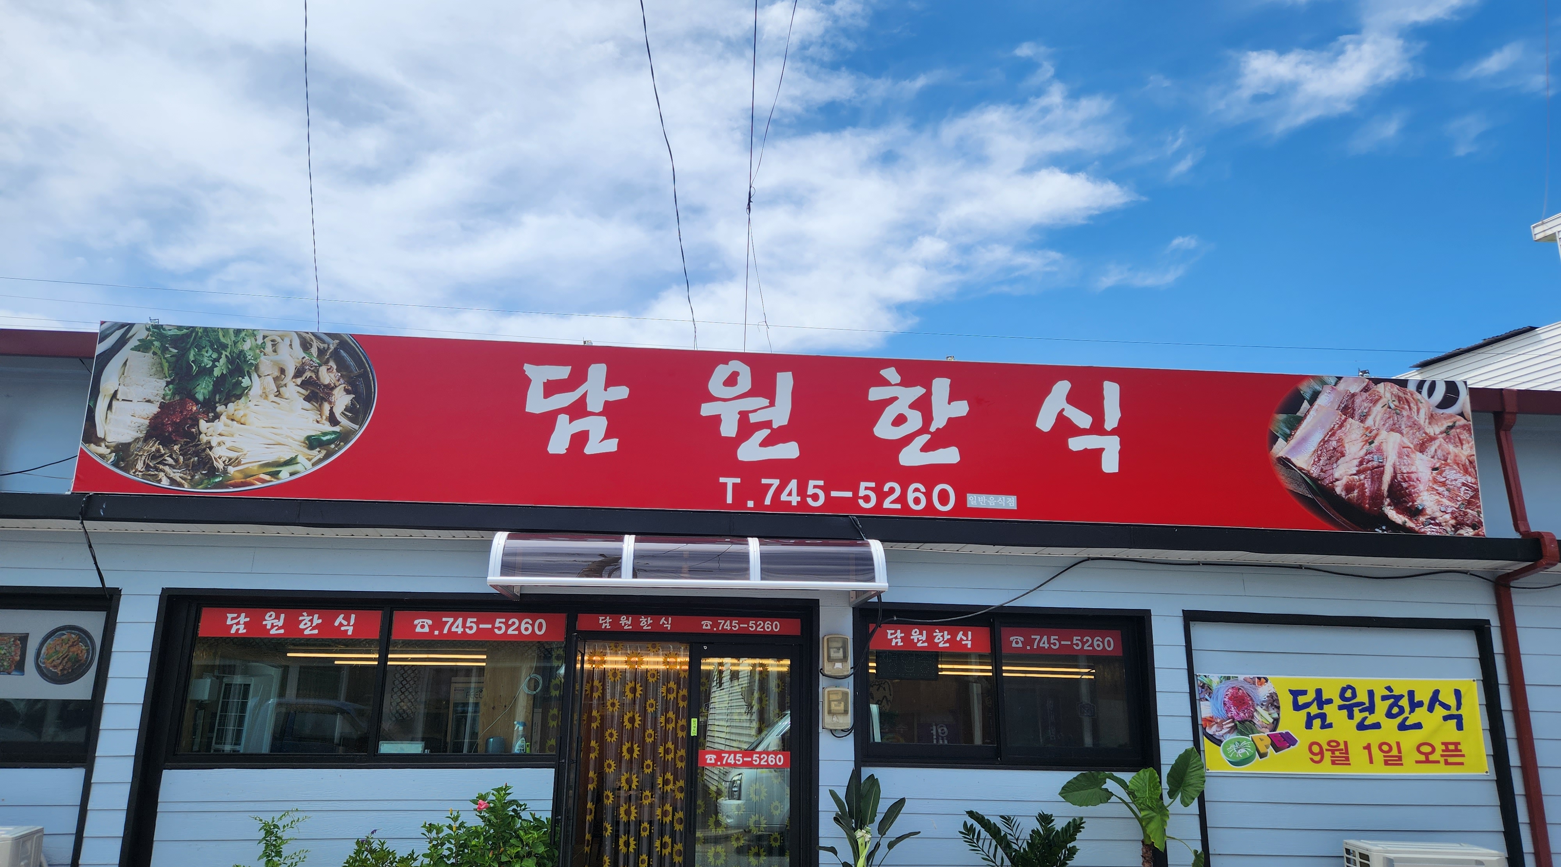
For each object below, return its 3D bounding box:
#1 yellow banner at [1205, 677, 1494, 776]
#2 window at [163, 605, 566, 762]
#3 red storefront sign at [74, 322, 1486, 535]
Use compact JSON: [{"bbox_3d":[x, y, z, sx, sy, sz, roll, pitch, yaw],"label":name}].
[{"bbox_3d":[4.046,2.085,7.423,2.135,0.661,0.020,2,-14,-5],"label":"yellow banner"},{"bbox_3d":[-2.558,1.576,6.559,2.307,0.946,0.120,2,-13,-5],"label":"window"},{"bbox_3d":[0.263,0.017,6.672,8.888,1.068,0.150,2,-13,-5],"label":"red storefront sign"}]

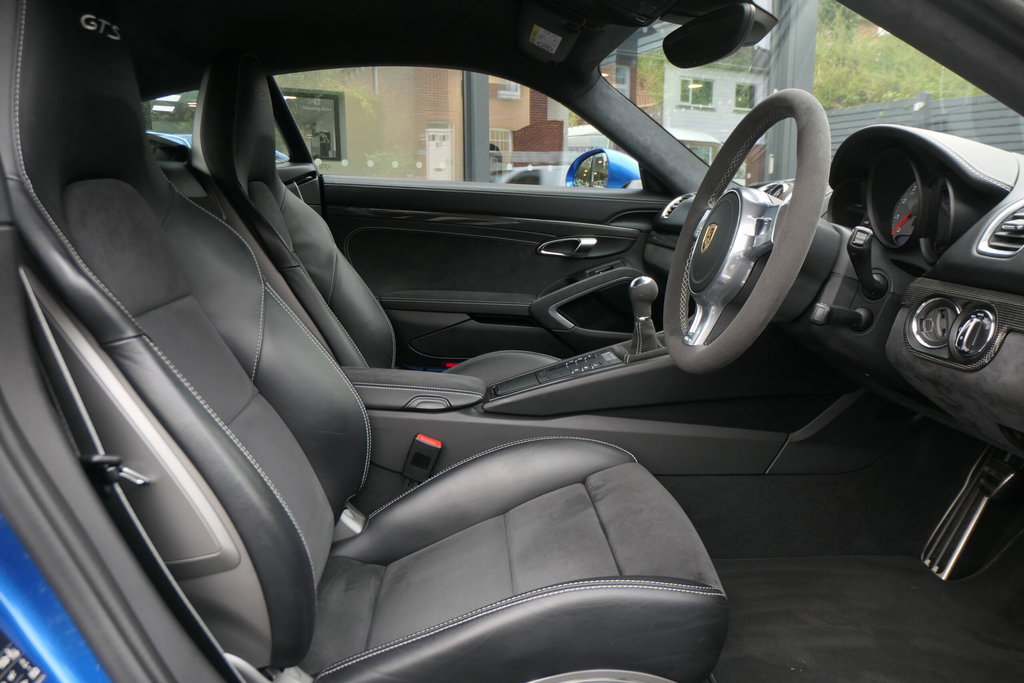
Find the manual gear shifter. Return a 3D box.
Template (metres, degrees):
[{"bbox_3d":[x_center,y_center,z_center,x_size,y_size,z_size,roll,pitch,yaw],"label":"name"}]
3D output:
[{"bbox_3d":[0.237,-0.045,1.243,0.058,0.150,0.056,-1,10,-3],"label":"manual gear shifter"}]

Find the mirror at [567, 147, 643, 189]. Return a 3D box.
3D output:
[{"bbox_3d":[0.282,-0.503,2.058,0.165,0.155,0.230,-3,11,-15],"label":"mirror"}]

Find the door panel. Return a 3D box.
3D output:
[{"bbox_3d":[-0.019,-0.162,1.854,0.961,0.547,0.140,-1,10,-3],"label":"door panel"}]

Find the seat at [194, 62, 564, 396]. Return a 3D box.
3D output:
[{"bbox_3d":[-0.263,-0.164,1.565,0.820,0.930,0.530,-1,10,-3],"label":"seat"}]

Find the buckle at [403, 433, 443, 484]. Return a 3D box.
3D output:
[{"bbox_3d":[-0.151,0.196,1.158,0.045,0.070,0.028,21,8,-7],"label":"buckle"}]

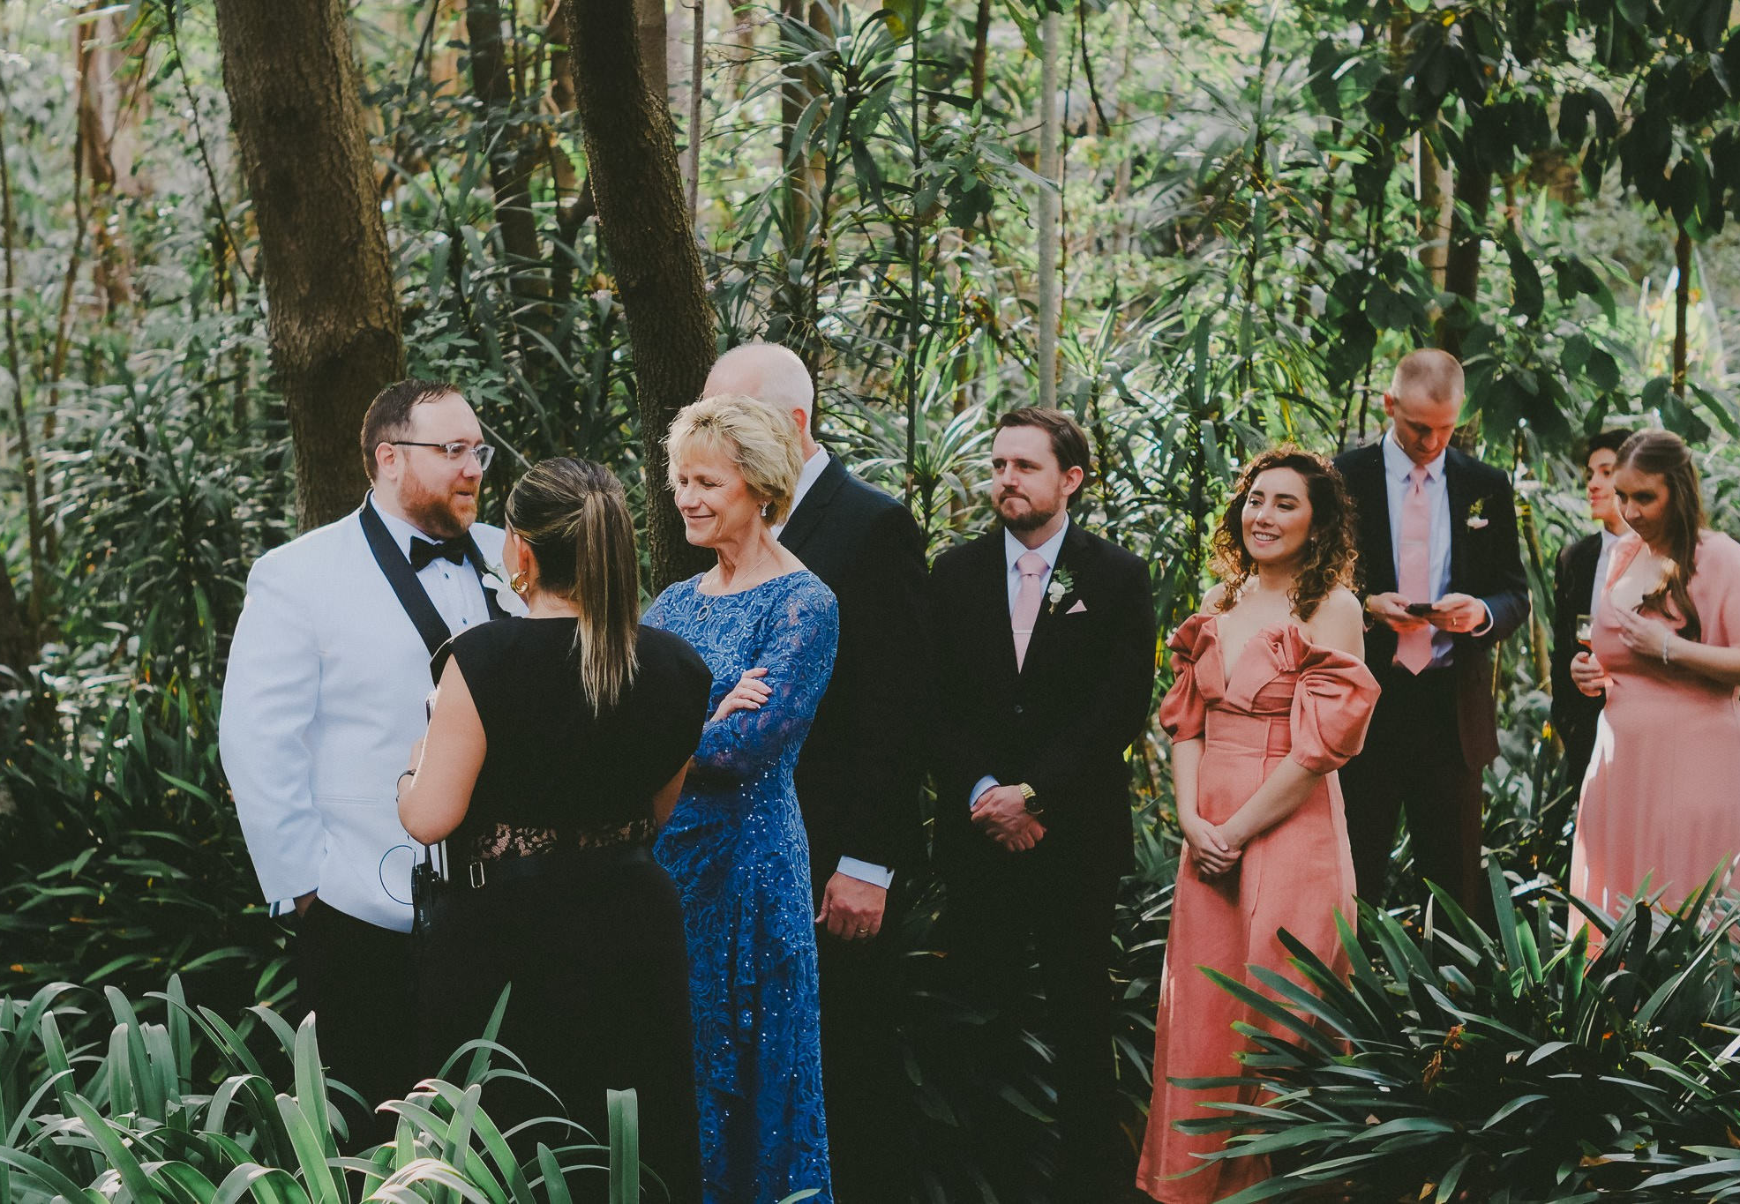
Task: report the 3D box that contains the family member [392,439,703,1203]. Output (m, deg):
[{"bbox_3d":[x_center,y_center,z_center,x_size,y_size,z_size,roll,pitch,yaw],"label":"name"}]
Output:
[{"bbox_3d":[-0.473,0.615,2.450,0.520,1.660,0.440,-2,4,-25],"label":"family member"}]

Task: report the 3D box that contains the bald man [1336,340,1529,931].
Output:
[{"bbox_3d":[1.283,0.346,3.680,0.520,1.830,0.420,2,4,28],"label":"bald man"}]

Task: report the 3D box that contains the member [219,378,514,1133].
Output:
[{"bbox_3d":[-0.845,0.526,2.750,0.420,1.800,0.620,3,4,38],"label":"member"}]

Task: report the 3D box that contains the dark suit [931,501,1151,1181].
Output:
[{"bbox_3d":[0.347,0.590,3.220,0.500,1.500,0.330,2,4,26],"label":"dark suit"}]

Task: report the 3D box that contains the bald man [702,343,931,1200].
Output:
[{"bbox_3d":[-0.088,0.453,2.900,0.530,1.820,0.360,3,5,42],"label":"bald man"}]

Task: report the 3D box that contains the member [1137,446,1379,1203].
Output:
[{"bbox_3d":[0.806,0.515,3.330,0.500,1.650,0.420,3,5,43],"label":"member"}]

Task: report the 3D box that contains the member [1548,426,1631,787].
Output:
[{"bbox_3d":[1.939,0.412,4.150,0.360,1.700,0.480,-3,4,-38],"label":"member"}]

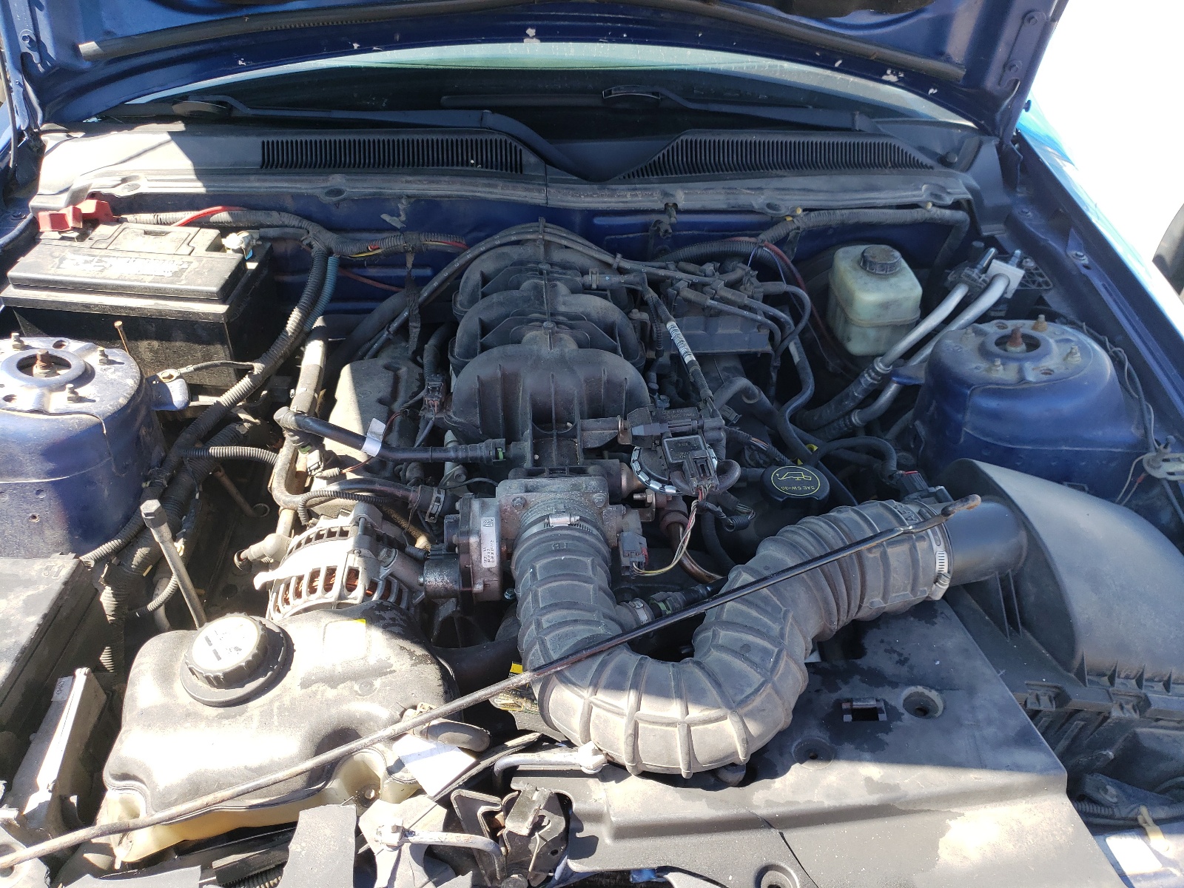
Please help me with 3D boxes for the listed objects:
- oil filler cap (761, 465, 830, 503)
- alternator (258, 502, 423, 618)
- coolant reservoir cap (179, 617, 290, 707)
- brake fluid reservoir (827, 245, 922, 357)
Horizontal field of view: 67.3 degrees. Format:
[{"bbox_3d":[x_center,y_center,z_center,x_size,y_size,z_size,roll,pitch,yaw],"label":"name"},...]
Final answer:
[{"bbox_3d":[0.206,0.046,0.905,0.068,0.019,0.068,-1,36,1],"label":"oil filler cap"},{"bbox_3d":[-0.240,0.165,0.891,0.158,0.150,0.165,-2,41,-5],"label":"alternator"},{"bbox_3d":[-0.311,0.181,0.769,0.087,0.032,0.087,-2,41,-5],"label":"coolant reservoir cap"},{"bbox_3d":[0.376,-0.202,1.200,0.090,0.104,0.122,-6,41,-1],"label":"brake fluid reservoir"}]

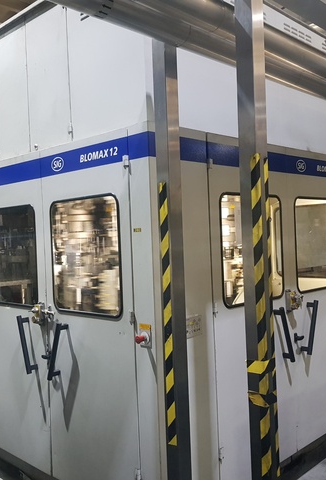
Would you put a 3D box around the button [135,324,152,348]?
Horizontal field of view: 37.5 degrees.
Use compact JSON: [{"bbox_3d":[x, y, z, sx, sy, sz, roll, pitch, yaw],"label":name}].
[{"bbox_3d":[-0.103,0.453,2.271,0.073,0.104,0.068,-2,1,44],"label":"button"}]

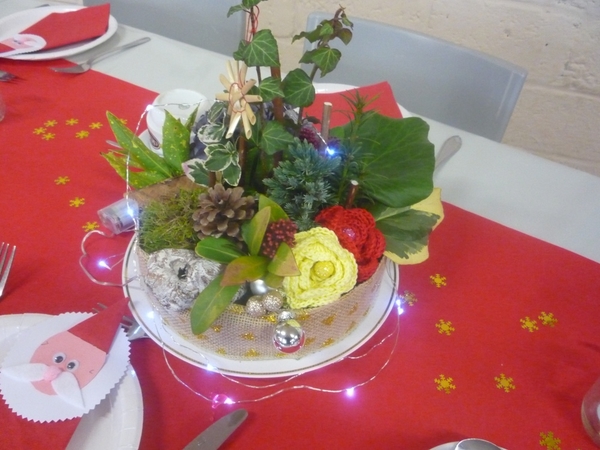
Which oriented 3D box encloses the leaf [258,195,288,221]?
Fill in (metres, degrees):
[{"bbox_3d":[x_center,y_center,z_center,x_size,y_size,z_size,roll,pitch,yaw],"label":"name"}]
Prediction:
[{"bbox_3d":[-0.024,-0.013,0.453,0.024,0.033,0.008,-33,12,-2],"label":"leaf"}]

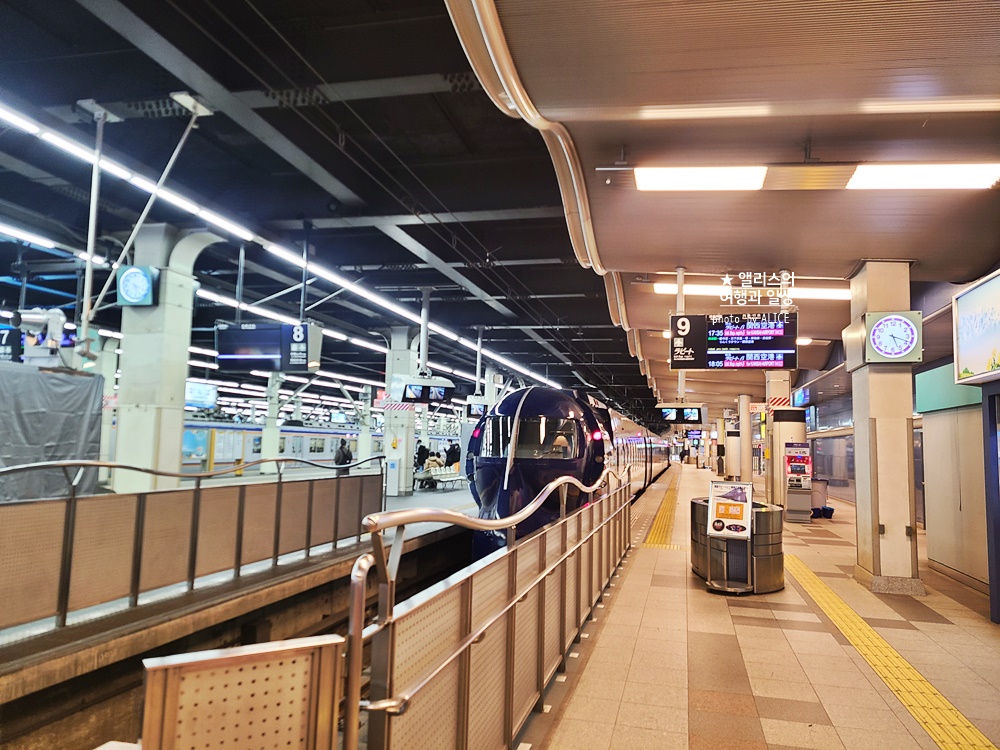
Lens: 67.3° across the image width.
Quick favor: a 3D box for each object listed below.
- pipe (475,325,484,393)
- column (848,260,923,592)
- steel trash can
[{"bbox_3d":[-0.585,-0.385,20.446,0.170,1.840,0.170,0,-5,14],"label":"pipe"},{"bbox_3d":[4.501,0.575,8.797,0.510,3.755,0.730,0,-5,14],"label":"column"},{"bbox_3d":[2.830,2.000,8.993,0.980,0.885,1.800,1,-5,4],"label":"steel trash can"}]

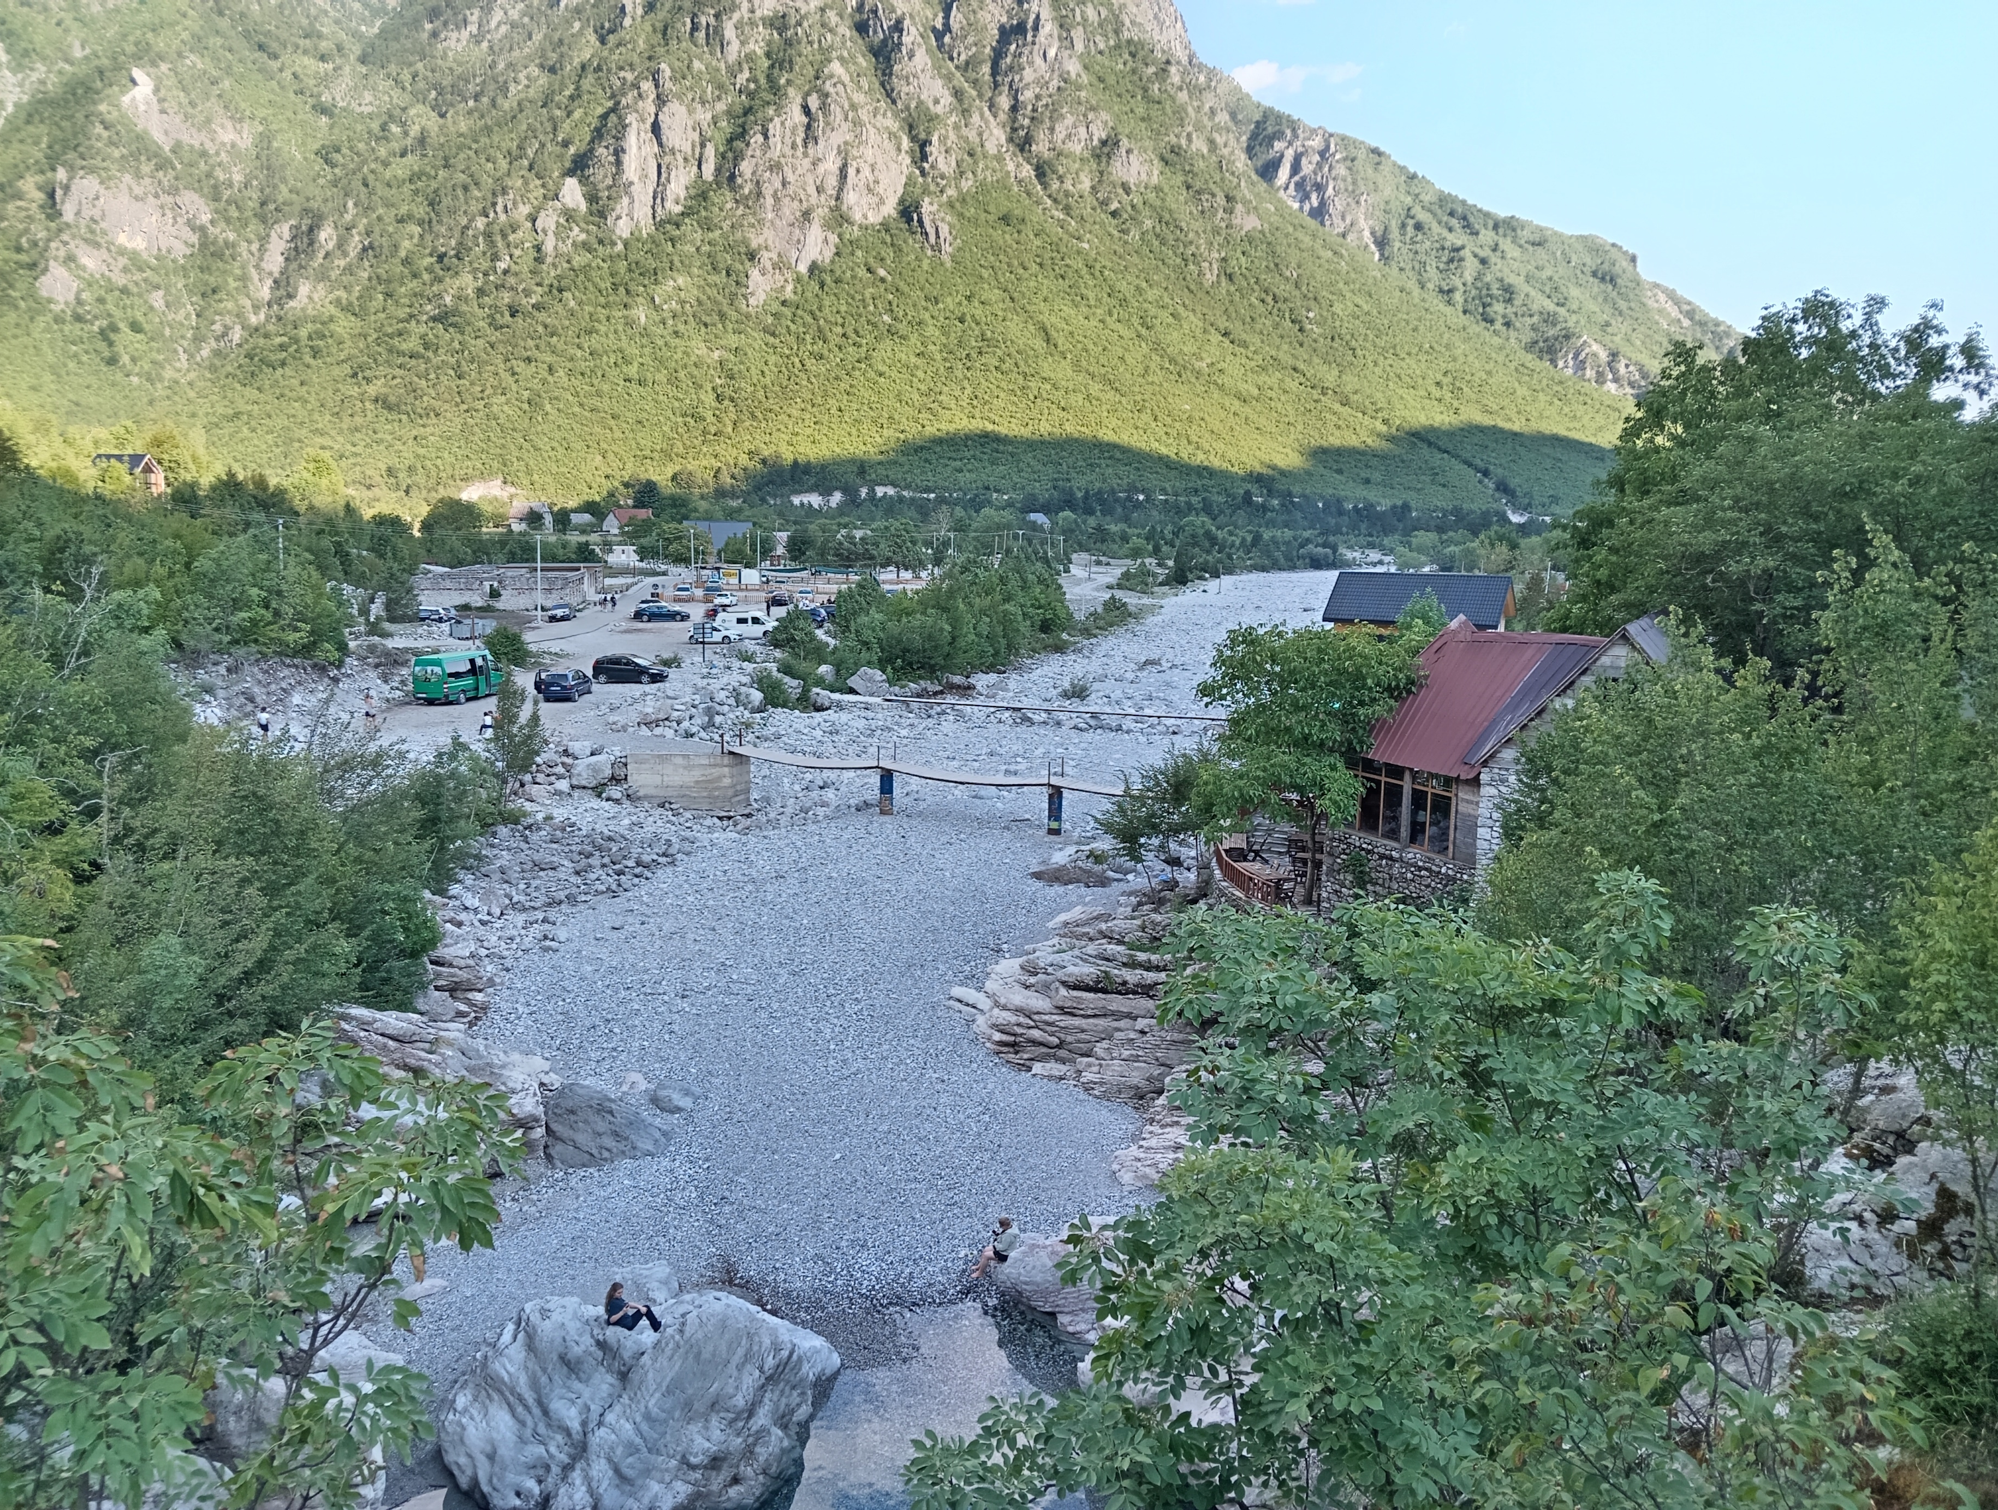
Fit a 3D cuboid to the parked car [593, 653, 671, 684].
[{"bbox_3d":[-22.030,-5.136,86.888,4.400,1.630,1.790,0,8,-5],"label":"parked car"}]

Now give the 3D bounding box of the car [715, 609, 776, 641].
[{"bbox_3d":[-18.104,-9.323,105.865,4.800,1.970,1.900,0,8,-8],"label":"car"}]

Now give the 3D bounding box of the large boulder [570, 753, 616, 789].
[{"bbox_3d":[-20.095,0.779,72.000,2.100,1.550,1.500,-1,8,-16],"label":"large boulder"}]

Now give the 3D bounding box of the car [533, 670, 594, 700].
[{"bbox_3d":[-24.695,-4.040,83.397,1.730,1.500,4.300,1,8,-2],"label":"car"}]

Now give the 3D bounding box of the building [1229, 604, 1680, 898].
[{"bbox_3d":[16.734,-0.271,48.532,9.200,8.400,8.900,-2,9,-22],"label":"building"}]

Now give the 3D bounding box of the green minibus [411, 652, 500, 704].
[{"bbox_3d":[-31.086,-4.489,83.816,2.000,2.680,6.500,3,8,13],"label":"green minibus"}]

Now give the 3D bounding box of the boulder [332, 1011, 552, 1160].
[{"bbox_3d":[-12.168,7.218,32.000,4.200,2.200,2.600,-1,8,-12],"label":"boulder"}]

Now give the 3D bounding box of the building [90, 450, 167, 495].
[{"bbox_3d":[-141.181,-45.316,236.000,8.600,6.900,5.600,2,8,10],"label":"building"}]

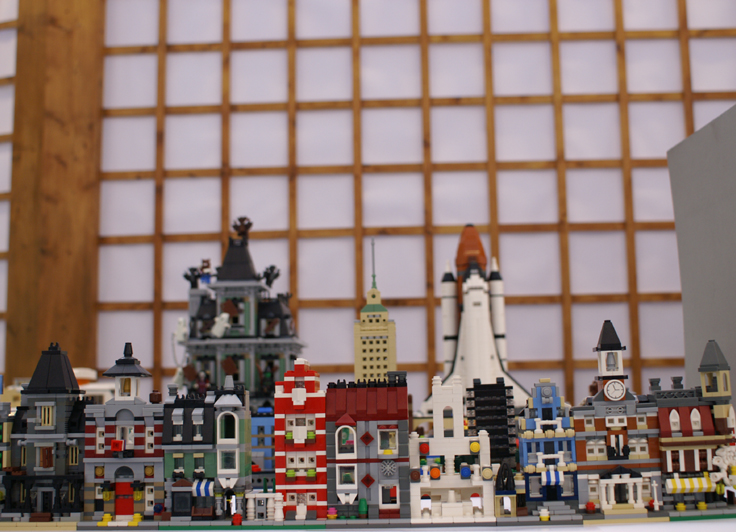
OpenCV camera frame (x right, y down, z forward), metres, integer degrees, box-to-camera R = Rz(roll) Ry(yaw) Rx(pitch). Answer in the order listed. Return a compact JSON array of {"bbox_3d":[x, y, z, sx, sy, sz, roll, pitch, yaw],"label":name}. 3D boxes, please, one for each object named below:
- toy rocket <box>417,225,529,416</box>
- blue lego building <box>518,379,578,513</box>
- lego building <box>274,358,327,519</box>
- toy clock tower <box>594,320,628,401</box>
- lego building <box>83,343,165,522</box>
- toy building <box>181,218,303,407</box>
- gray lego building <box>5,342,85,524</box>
[{"bbox_3d":[0.214,0.109,1.860,0.226,0.390,0.175,-1,-7,2],"label":"toy rocket"},{"bbox_3d":[0.141,0.141,0.731,0.042,0.103,0.054,-2,-7,3],"label":"blue lego building"},{"bbox_3d":[-0.050,0.138,0.744,0.040,0.124,0.046,-2,-7,4],"label":"lego building"},{"bbox_3d":[0.185,0.073,0.713,0.023,0.061,0.024,-2,-7,4],"label":"toy clock tower"},{"bbox_3d":[-0.188,0.134,0.752,0.065,0.142,0.056,-2,-7,4],"label":"lego building"},{"bbox_3d":[-0.210,0.110,1.640,0.200,0.385,0.205,-2,-7,2],"label":"toy building"},{"bbox_3d":[-0.252,0.134,0.757,0.065,0.141,0.060,-2,-7,4],"label":"gray lego building"}]

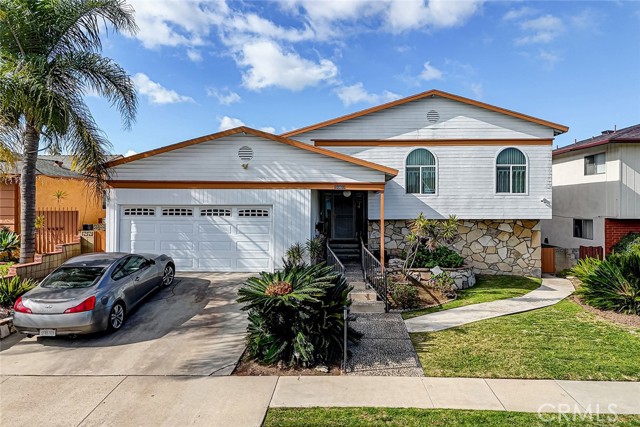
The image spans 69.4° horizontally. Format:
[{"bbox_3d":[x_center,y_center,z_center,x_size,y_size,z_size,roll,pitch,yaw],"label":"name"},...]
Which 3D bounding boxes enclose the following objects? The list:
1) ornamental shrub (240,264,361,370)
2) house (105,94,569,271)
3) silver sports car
[{"bbox_3d":[-0.410,1.770,8.900,2.350,1.650,2.200,0,1,0],"label":"ornamental shrub"},{"bbox_3d":[1.500,-1.000,19.700,15.600,7.000,11.000,0,1,2],"label":"house"},{"bbox_3d":[-5.100,1.620,11.150,1.830,1.390,4.650,0,10,4],"label":"silver sports car"}]

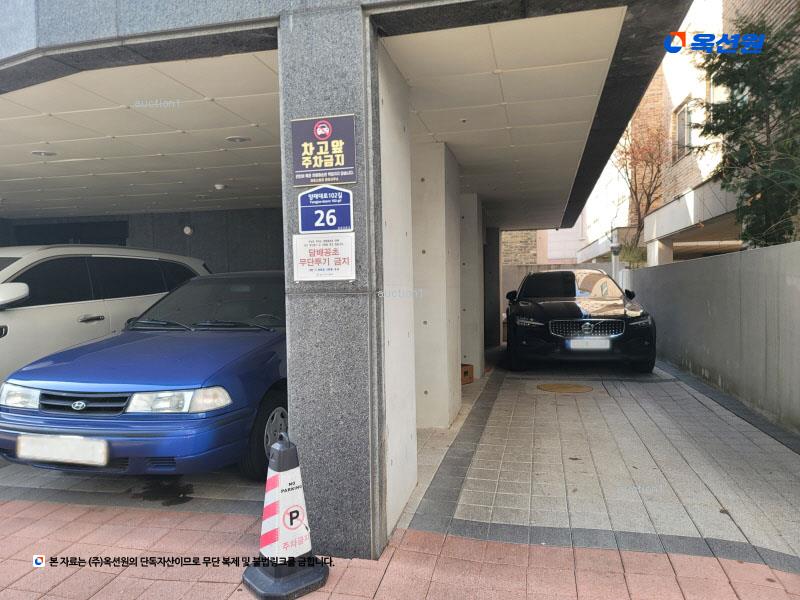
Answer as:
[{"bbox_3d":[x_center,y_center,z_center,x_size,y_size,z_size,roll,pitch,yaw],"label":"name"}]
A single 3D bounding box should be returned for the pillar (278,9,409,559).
[{"bbox_3d":[-0.221,-0.058,3.088,0.416,2.412,1.008,-1,1,14],"label":"pillar"}]

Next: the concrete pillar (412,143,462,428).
[{"bbox_3d":[0.320,-0.120,5.438,0.410,2.412,1.069,-1,1,14],"label":"concrete pillar"}]

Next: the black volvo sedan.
[{"bbox_3d":[2.700,0.195,9.320,1.870,1.470,4.780,-1,2,11],"label":"black volvo sedan"}]

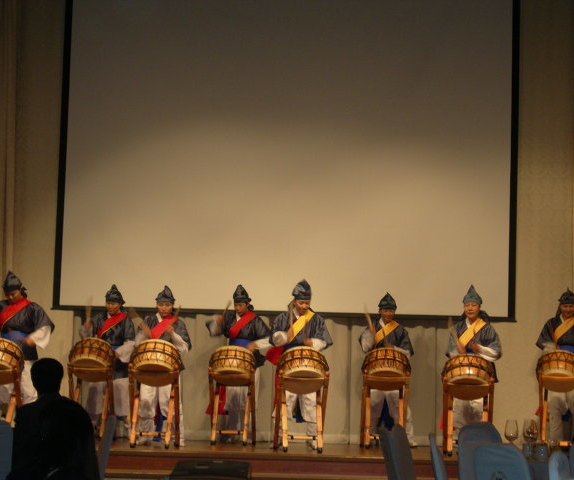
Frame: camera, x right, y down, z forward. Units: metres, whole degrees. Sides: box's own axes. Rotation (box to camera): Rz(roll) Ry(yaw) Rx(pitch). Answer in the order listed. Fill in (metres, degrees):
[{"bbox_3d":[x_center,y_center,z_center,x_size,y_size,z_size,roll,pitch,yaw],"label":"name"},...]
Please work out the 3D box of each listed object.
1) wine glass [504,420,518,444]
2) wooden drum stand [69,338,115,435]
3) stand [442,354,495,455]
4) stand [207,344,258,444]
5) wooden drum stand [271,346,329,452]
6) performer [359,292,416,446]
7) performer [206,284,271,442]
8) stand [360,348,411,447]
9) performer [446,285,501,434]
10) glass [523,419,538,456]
[{"bbox_3d":[1.236,1.102,9.391,0.076,0.215,0.076,2,-5,0],"label":"wine glass"},{"bbox_3d":[-2.148,1.632,18.655,0.510,1.103,0.560,2,-5,0],"label":"wooden drum stand"},{"bbox_3d":[1.805,1.643,16.909,0.530,1.007,0.560,1,-5,6],"label":"stand"},{"bbox_3d":[-0.580,1.660,18.100,0.510,1.040,0.520,1,-5,5],"label":"stand"},{"bbox_3d":[0.130,1.574,16.827,0.550,1.040,0.560,2,-5,-5],"label":"wooden drum stand"},{"bbox_3d":[1.099,1.406,18.500,0.600,1.670,0.500,2,-5,1],"label":"performer"},{"bbox_3d":[-0.527,1.341,18.500,0.650,1.700,0.500,1,-5,10],"label":"performer"},{"bbox_3d":[1.064,1.687,18.205,0.530,1.093,0.560,1,-5,2],"label":"stand"},{"bbox_3d":[1.897,1.307,17.300,0.570,1.700,0.500,1,-5,5],"label":"performer"},{"bbox_3d":[1.317,1.068,9.200,0.078,0.206,0.078,2,-5,0],"label":"glass"}]

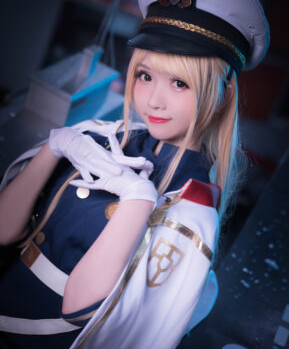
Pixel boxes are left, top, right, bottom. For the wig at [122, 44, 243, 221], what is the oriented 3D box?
[{"bbox_3d":[0.073,-0.099,1.500,0.200,0.360,0.210,14,4,25],"label":"wig"}]

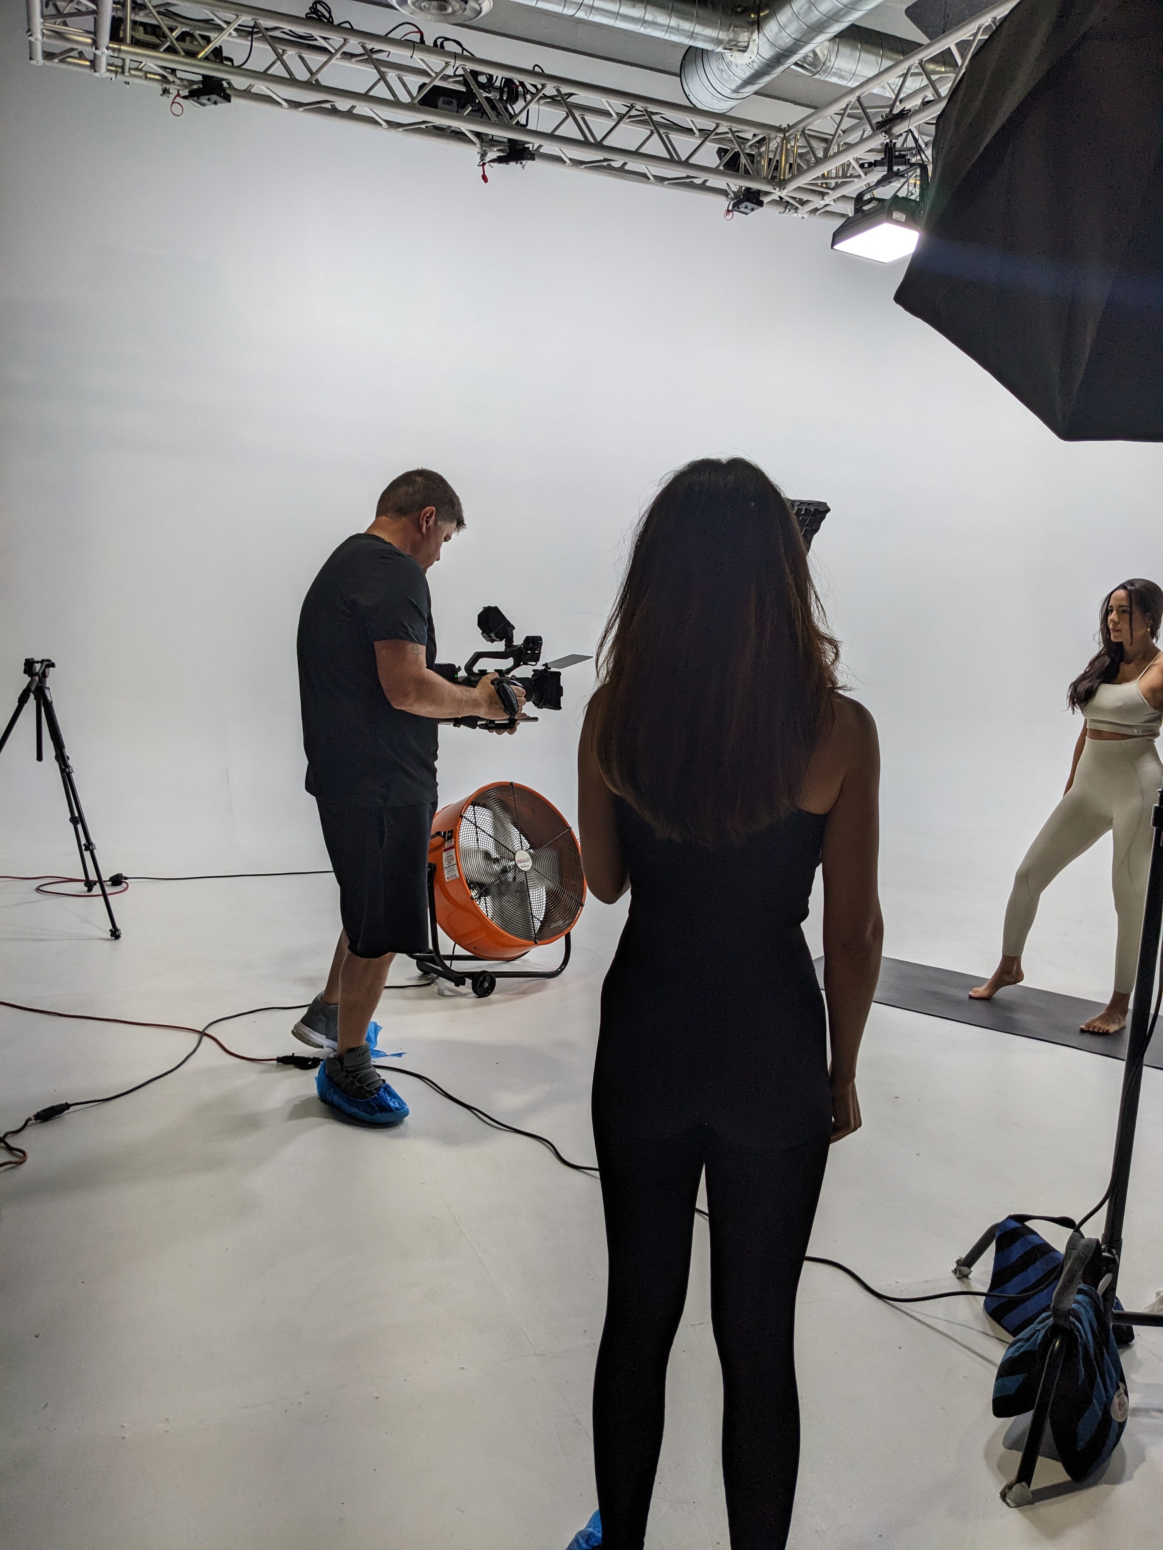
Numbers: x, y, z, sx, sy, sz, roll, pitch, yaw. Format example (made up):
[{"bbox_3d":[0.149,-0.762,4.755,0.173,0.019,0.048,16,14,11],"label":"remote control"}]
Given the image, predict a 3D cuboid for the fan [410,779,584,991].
[{"bbox_3d":[-0.294,0.404,4.564,0.700,0.760,0.520,-6,12,-44],"label":"fan"}]

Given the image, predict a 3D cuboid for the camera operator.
[{"bbox_3d":[-0.509,0.028,3.523,0.630,1.780,0.560,-2,10,-28],"label":"camera operator"}]

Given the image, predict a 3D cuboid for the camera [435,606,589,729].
[{"bbox_3d":[-0.204,-0.320,3.613,0.460,0.360,0.220,-1,10,-25],"label":"camera"}]

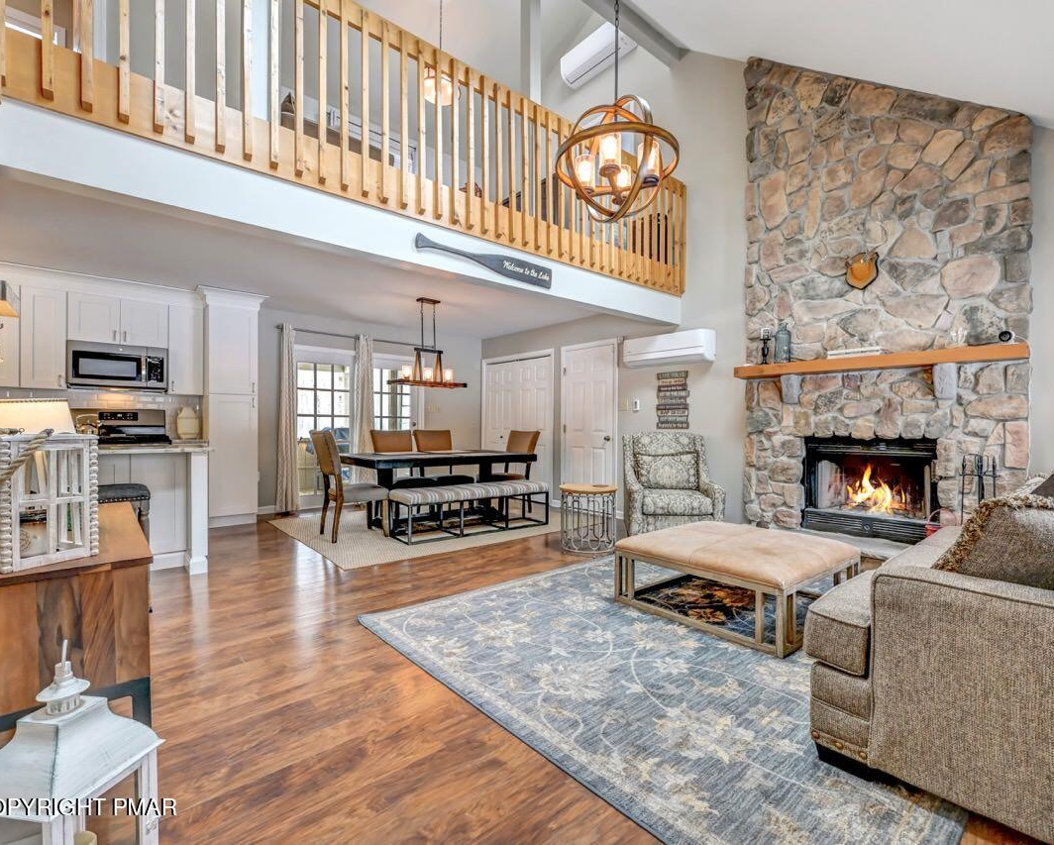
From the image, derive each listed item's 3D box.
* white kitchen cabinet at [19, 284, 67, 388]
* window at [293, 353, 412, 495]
[{"bbox_3d":[-4.438,-0.750,4.552,0.318,0.910,0.340,0,0,-41],"label":"white kitchen cabinet"},{"bbox_3d":[-2.242,0.045,6.579,1.580,1.830,0.150,0,0,-41],"label":"window"}]

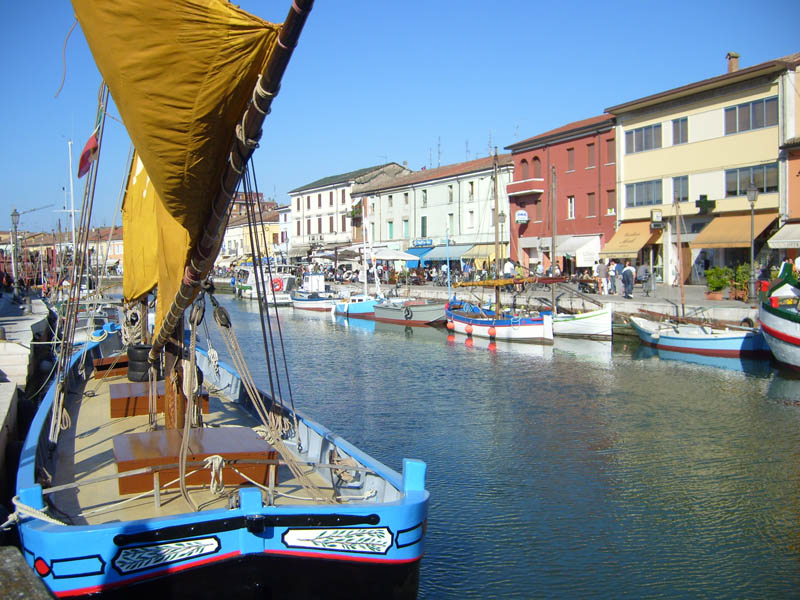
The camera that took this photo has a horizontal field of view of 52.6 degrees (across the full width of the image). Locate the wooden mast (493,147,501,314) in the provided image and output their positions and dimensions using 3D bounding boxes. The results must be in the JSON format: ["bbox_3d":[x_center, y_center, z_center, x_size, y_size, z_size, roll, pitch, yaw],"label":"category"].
[{"bbox_3d":[3.933,-2.611,32.750,0.170,6.900,0.170,-2,3,-21],"label":"wooden mast"}]

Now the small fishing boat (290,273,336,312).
[{"bbox_3d":[-5.554,-0.529,51.622,2.000,2.600,6.200,-2,3,-35],"label":"small fishing boat"}]

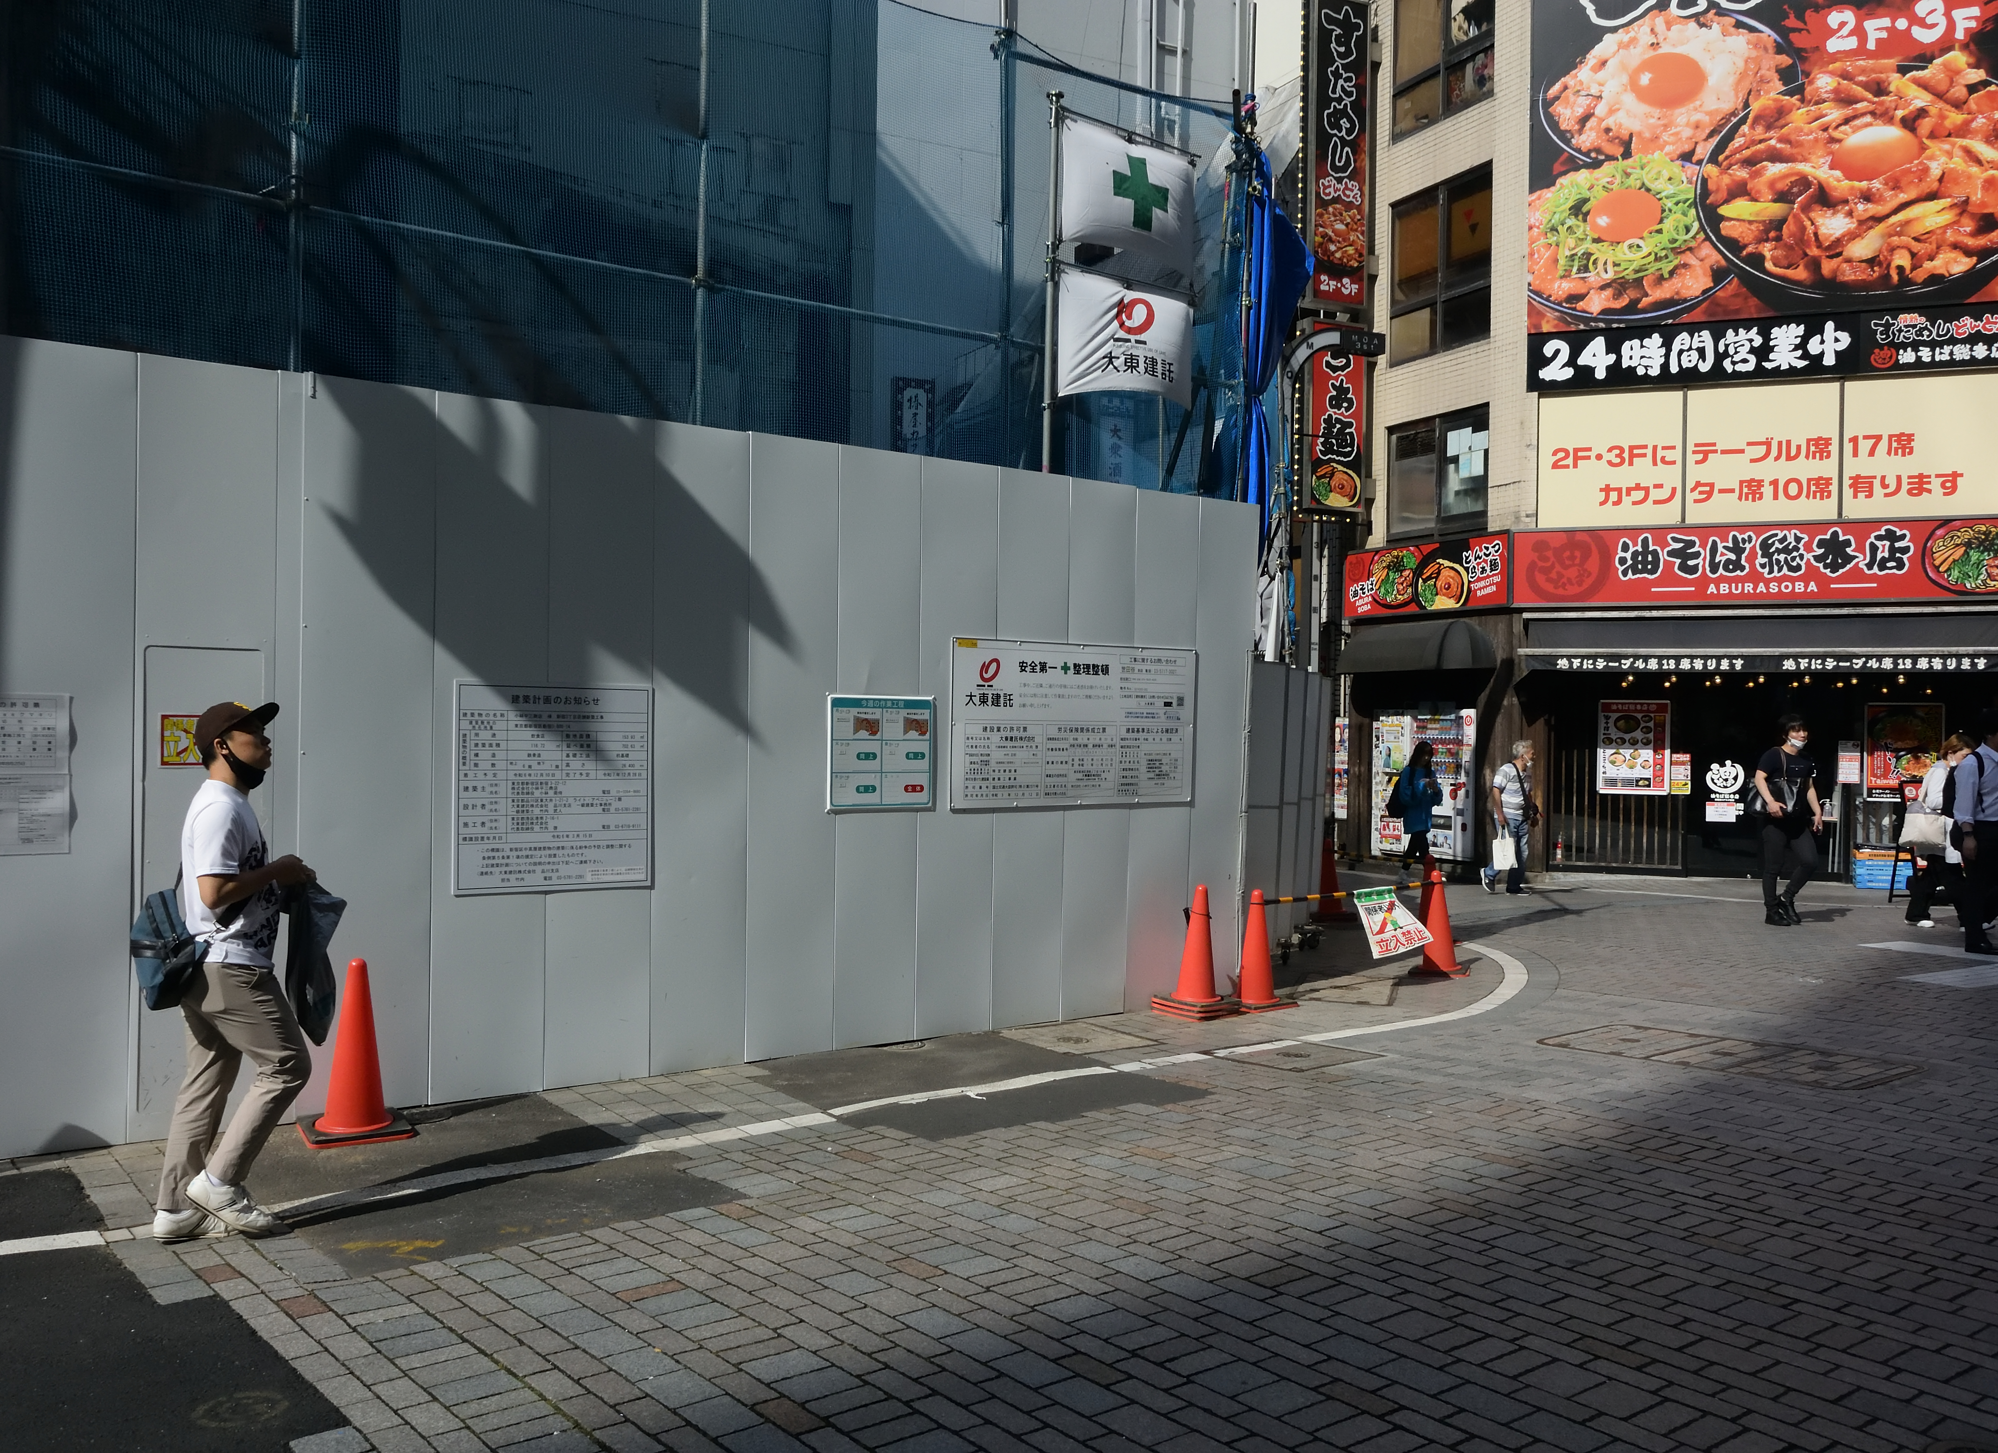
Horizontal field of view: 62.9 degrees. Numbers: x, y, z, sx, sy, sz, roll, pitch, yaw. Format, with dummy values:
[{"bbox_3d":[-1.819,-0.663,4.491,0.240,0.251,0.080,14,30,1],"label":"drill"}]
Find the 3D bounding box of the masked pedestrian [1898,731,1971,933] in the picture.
[{"bbox_3d":[8.130,0.896,14.150,0.620,1.640,0.500,1,0,25],"label":"masked pedestrian"}]

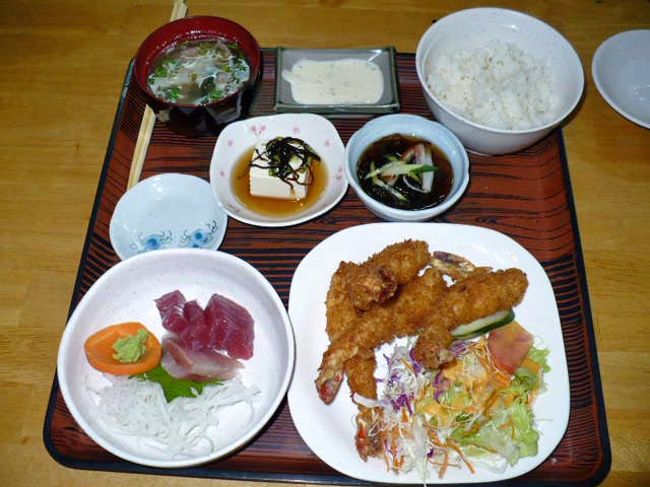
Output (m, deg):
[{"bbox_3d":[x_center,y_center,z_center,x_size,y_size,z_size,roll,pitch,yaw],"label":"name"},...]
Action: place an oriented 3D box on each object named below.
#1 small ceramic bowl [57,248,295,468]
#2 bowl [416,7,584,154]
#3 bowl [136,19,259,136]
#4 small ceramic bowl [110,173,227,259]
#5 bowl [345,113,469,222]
[{"bbox_3d":[-0.109,0.089,0.532,0.172,0.045,0.172,1,61,-1],"label":"small ceramic bowl"},{"bbox_3d":[0.152,-0.136,0.643,0.146,0.077,0.146,3,61,0],"label":"bowl"},{"bbox_3d":[-0.114,-0.145,0.646,0.109,0.068,0.109,1,61,-1],"label":"bowl"},{"bbox_3d":[-0.132,-0.013,0.595,0.101,0.025,0.101,1,61,-1],"label":"small ceramic bowl"},{"bbox_3d":[0.070,-0.056,0.612,0.105,0.052,0.105,1,61,-1],"label":"bowl"}]

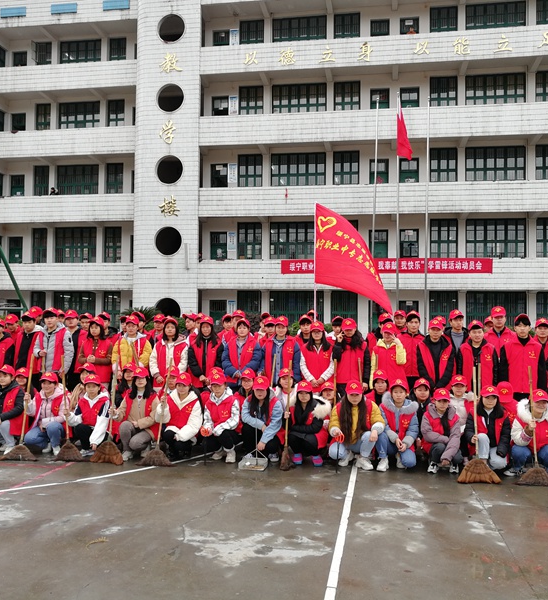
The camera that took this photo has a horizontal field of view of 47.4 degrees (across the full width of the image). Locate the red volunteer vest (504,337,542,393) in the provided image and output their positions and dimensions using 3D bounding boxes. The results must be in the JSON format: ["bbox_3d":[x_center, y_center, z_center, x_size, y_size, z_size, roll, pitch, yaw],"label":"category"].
[{"bbox_3d":[3.086,0.801,7.750,0.490,0.690,0.300,0,-2,14],"label":"red volunteer vest"}]

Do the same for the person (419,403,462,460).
[{"bbox_3d":[1.897,1.422,7.058,0.530,0.950,0.680,0,-1,9],"label":"person"}]

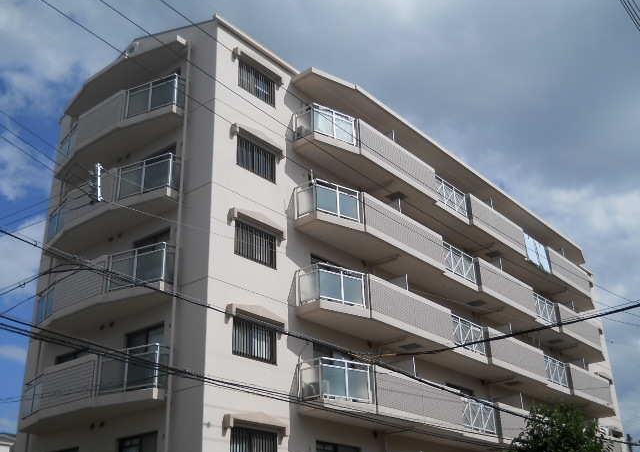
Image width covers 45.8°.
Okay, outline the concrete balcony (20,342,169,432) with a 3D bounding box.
[{"bbox_3d":[-6.328,4.434,20.435,5.829,1.403,0.959,-20,-31,33],"label":"concrete balcony"}]

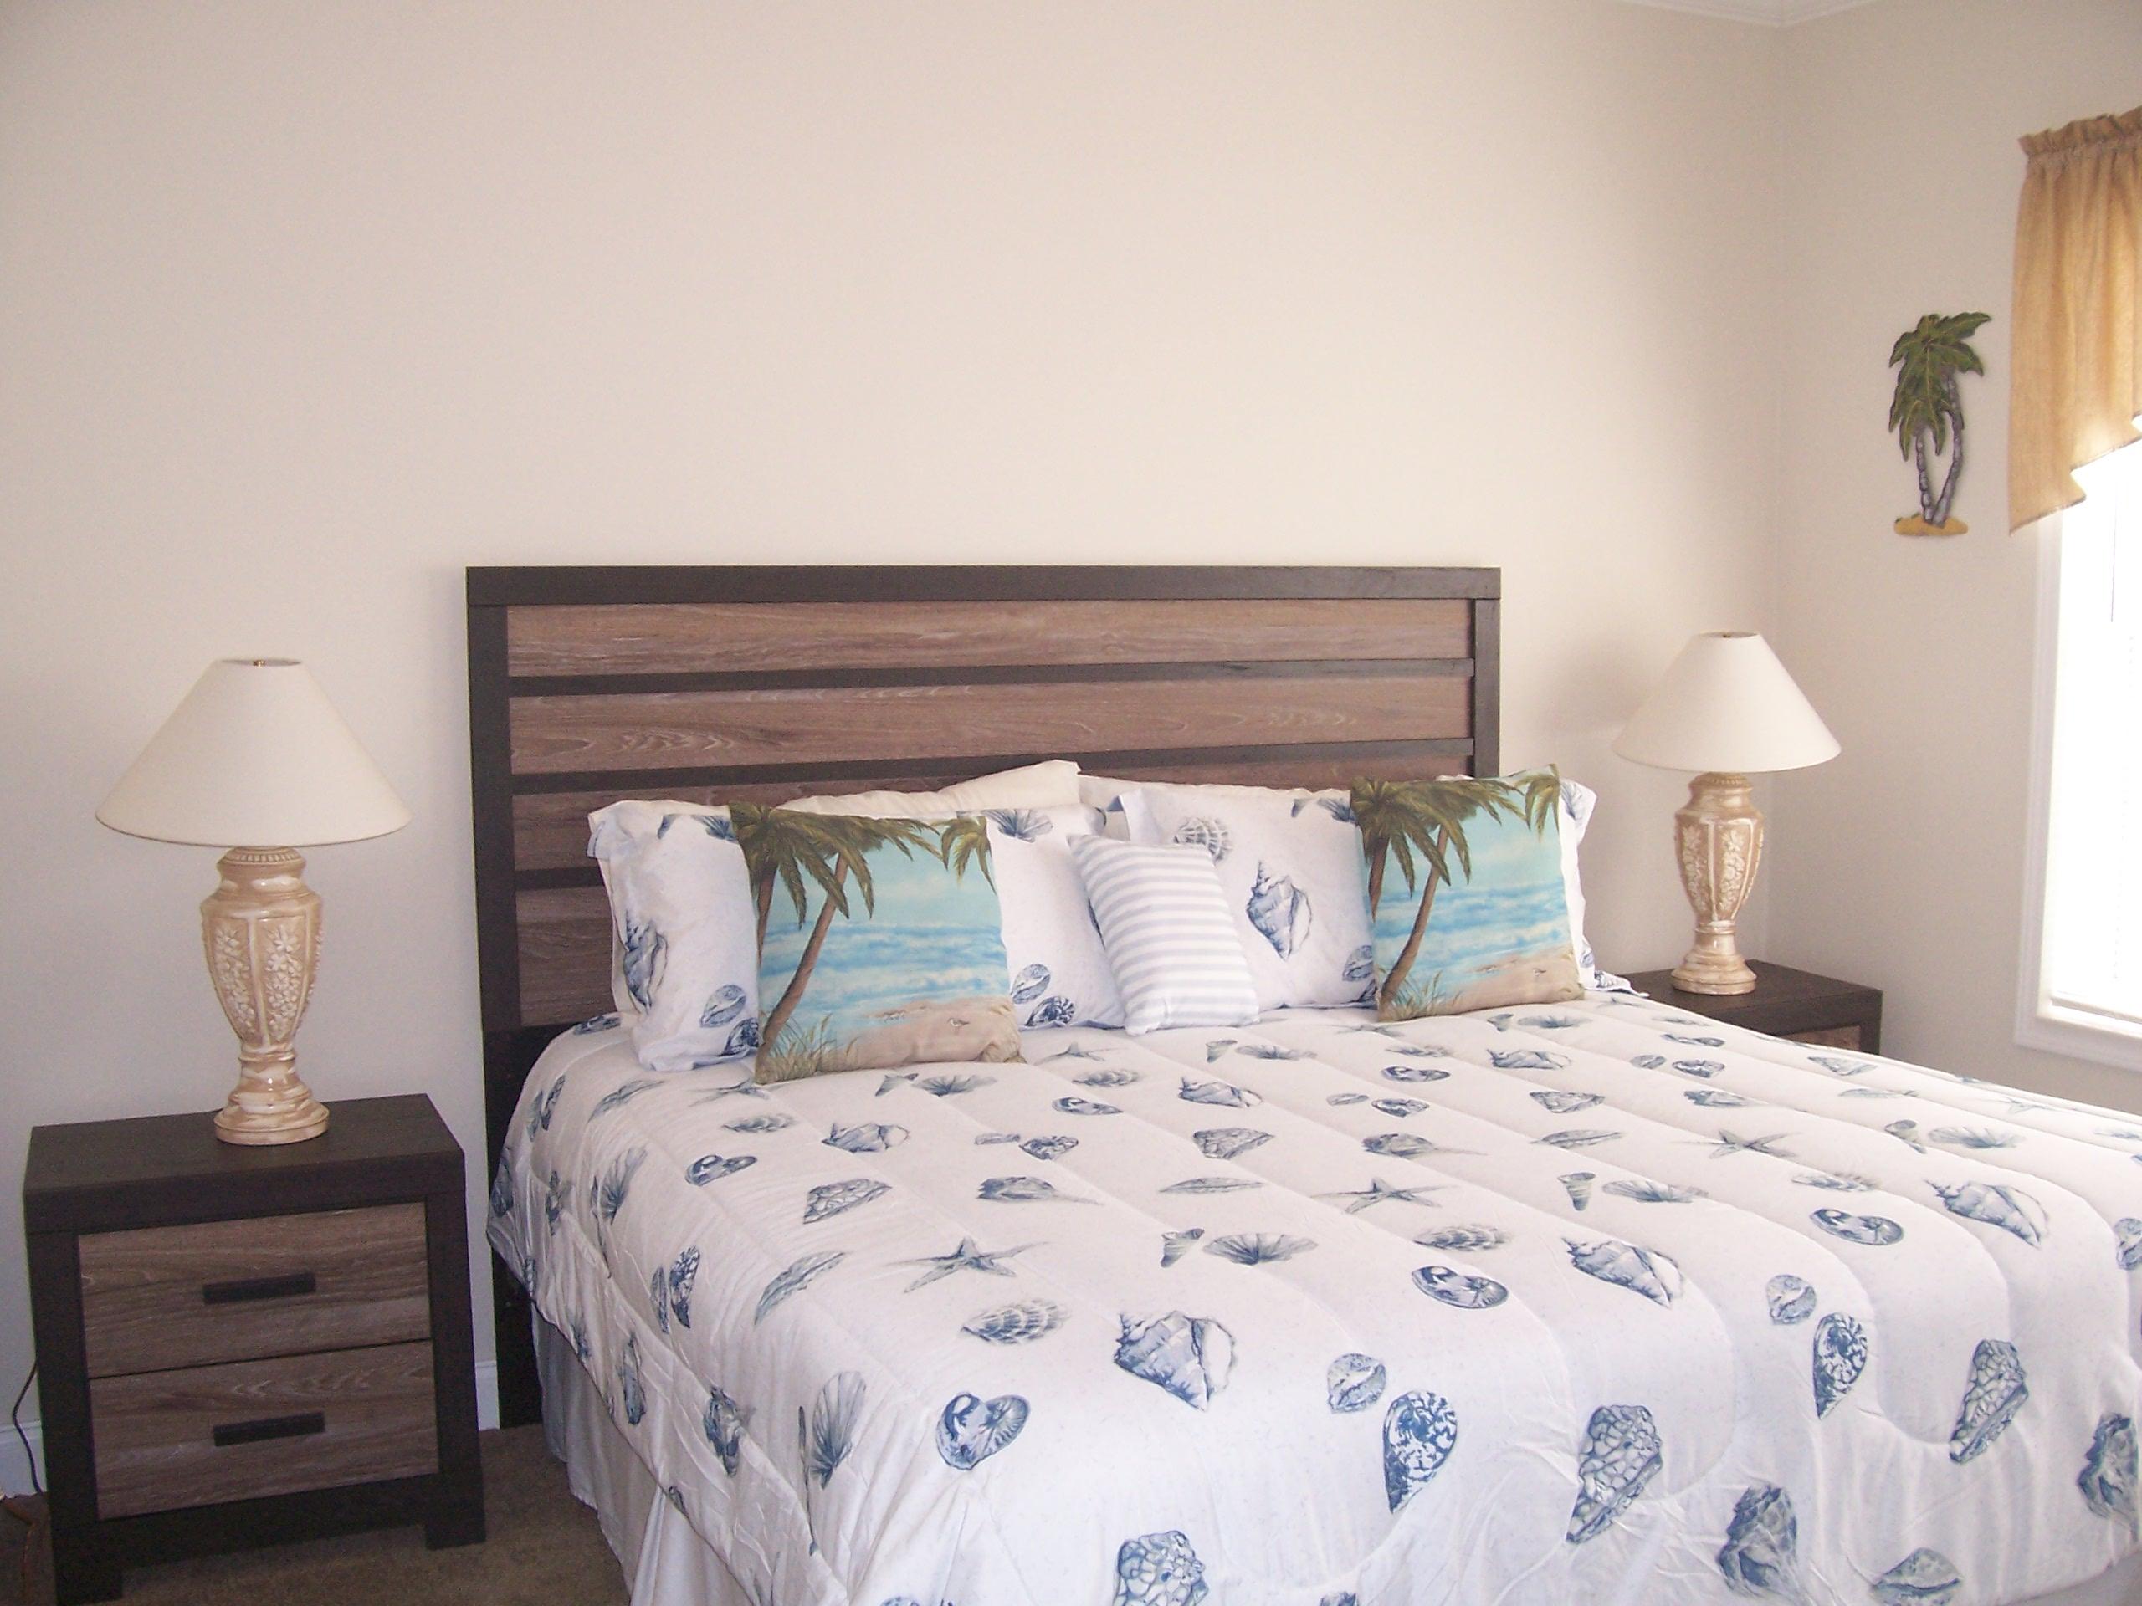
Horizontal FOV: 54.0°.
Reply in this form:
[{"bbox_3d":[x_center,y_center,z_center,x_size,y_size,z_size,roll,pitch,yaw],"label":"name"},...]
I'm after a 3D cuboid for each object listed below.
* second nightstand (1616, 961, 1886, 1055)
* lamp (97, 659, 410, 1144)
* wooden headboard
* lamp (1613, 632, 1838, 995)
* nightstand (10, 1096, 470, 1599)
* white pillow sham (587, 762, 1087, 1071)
[{"bbox_3d":[1.285,0.675,4.320,0.611,0.611,0.400,-3,6,-22],"label":"second nightstand"},{"bbox_3d":[-1.190,0.145,3.088,0.455,0.720,0.455,-3,6,-23],"label":"lamp"},{"bbox_3d":[-0.059,0.302,3.869,2.014,1.469,0.070,-3,6,-23],"label":"wooden headboard"},{"bbox_3d":[1.330,0.017,4.293,0.455,0.720,0.455,-3,6,-23],"label":"lamp"},{"bbox_3d":[-1.222,0.793,3.145,0.611,0.611,0.400,-3,6,-25],"label":"nightstand"},{"bbox_3d":[-0.336,0.192,3.448,0.860,0.440,0.170,-3,-11,-23],"label":"white pillow sham"}]

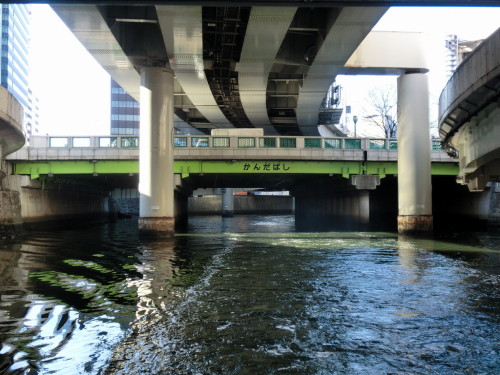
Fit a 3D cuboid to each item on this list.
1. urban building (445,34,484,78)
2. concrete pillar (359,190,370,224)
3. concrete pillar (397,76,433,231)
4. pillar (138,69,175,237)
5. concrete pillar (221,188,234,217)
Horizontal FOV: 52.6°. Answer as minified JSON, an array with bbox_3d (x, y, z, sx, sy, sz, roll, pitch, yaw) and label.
[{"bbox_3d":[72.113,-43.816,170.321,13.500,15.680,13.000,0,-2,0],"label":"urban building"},{"bbox_3d":[8.264,1.553,36.555,0.850,2.670,0.900,0,-2,0],"label":"concrete pillar"},{"bbox_3d":[10.612,-2.234,32.713,2.150,10.390,2.150,0,-2,0],"label":"concrete pillar"},{"bbox_3d":[-5.872,-2.378,32.218,2.150,10.650,2.150,0,-2,0],"label":"pillar"},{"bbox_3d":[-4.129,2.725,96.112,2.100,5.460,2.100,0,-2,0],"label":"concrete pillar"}]

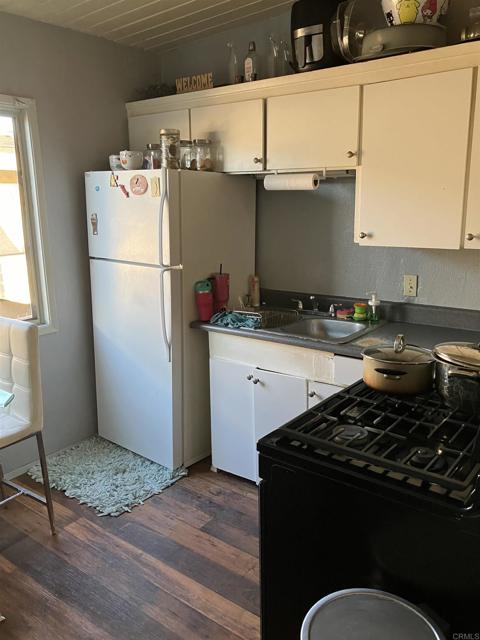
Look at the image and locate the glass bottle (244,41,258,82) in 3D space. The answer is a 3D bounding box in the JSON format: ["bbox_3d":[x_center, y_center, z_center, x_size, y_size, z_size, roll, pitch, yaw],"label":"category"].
[{"bbox_3d":[0.059,-1.404,2.850,0.075,0.240,0.075,1,11,0],"label":"glass bottle"}]

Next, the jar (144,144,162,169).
[{"bbox_3d":[-0.481,-0.905,2.906,0.110,0.158,0.110,1,11,0],"label":"jar"}]

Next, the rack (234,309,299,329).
[{"bbox_3d":[0.096,-0.028,2.813,0.320,0.065,0.320,9,14,35],"label":"rack"}]

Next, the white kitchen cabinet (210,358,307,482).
[{"bbox_3d":[0.251,0.508,2.909,0.585,0.665,0.580,8,16,35],"label":"white kitchen cabinet"}]

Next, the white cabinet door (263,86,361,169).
[{"bbox_3d":[0.375,-0.987,2.705,0.530,0.376,0.028,8,14,35],"label":"white cabinet door"}]

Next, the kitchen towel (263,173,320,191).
[{"bbox_3d":[0.272,-0.731,2.744,0.285,0.085,0.085,8,16,35],"label":"kitchen towel"}]

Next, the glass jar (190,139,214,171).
[{"bbox_3d":[-0.208,-0.903,2.868,0.120,0.181,0.120,-1,13,0],"label":"glass jar"}]

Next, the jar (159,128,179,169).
[{"bbox_3d":[-0.358,-0.883,2.705,0.106,0.213,0.106,-1,13,0],"label":"jar"}]

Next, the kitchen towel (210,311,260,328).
[{"bbox_3d":[-0.007,-0.006,2.691,0.260,0.065,0.160,9,14,35],"label":"kitchen towel"}]

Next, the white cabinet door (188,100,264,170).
[{"bbox_3d":[-0.074,-1.054,3.023,0.519,0.376,0.028,8,14,35],"label":"white cabinet door"}]

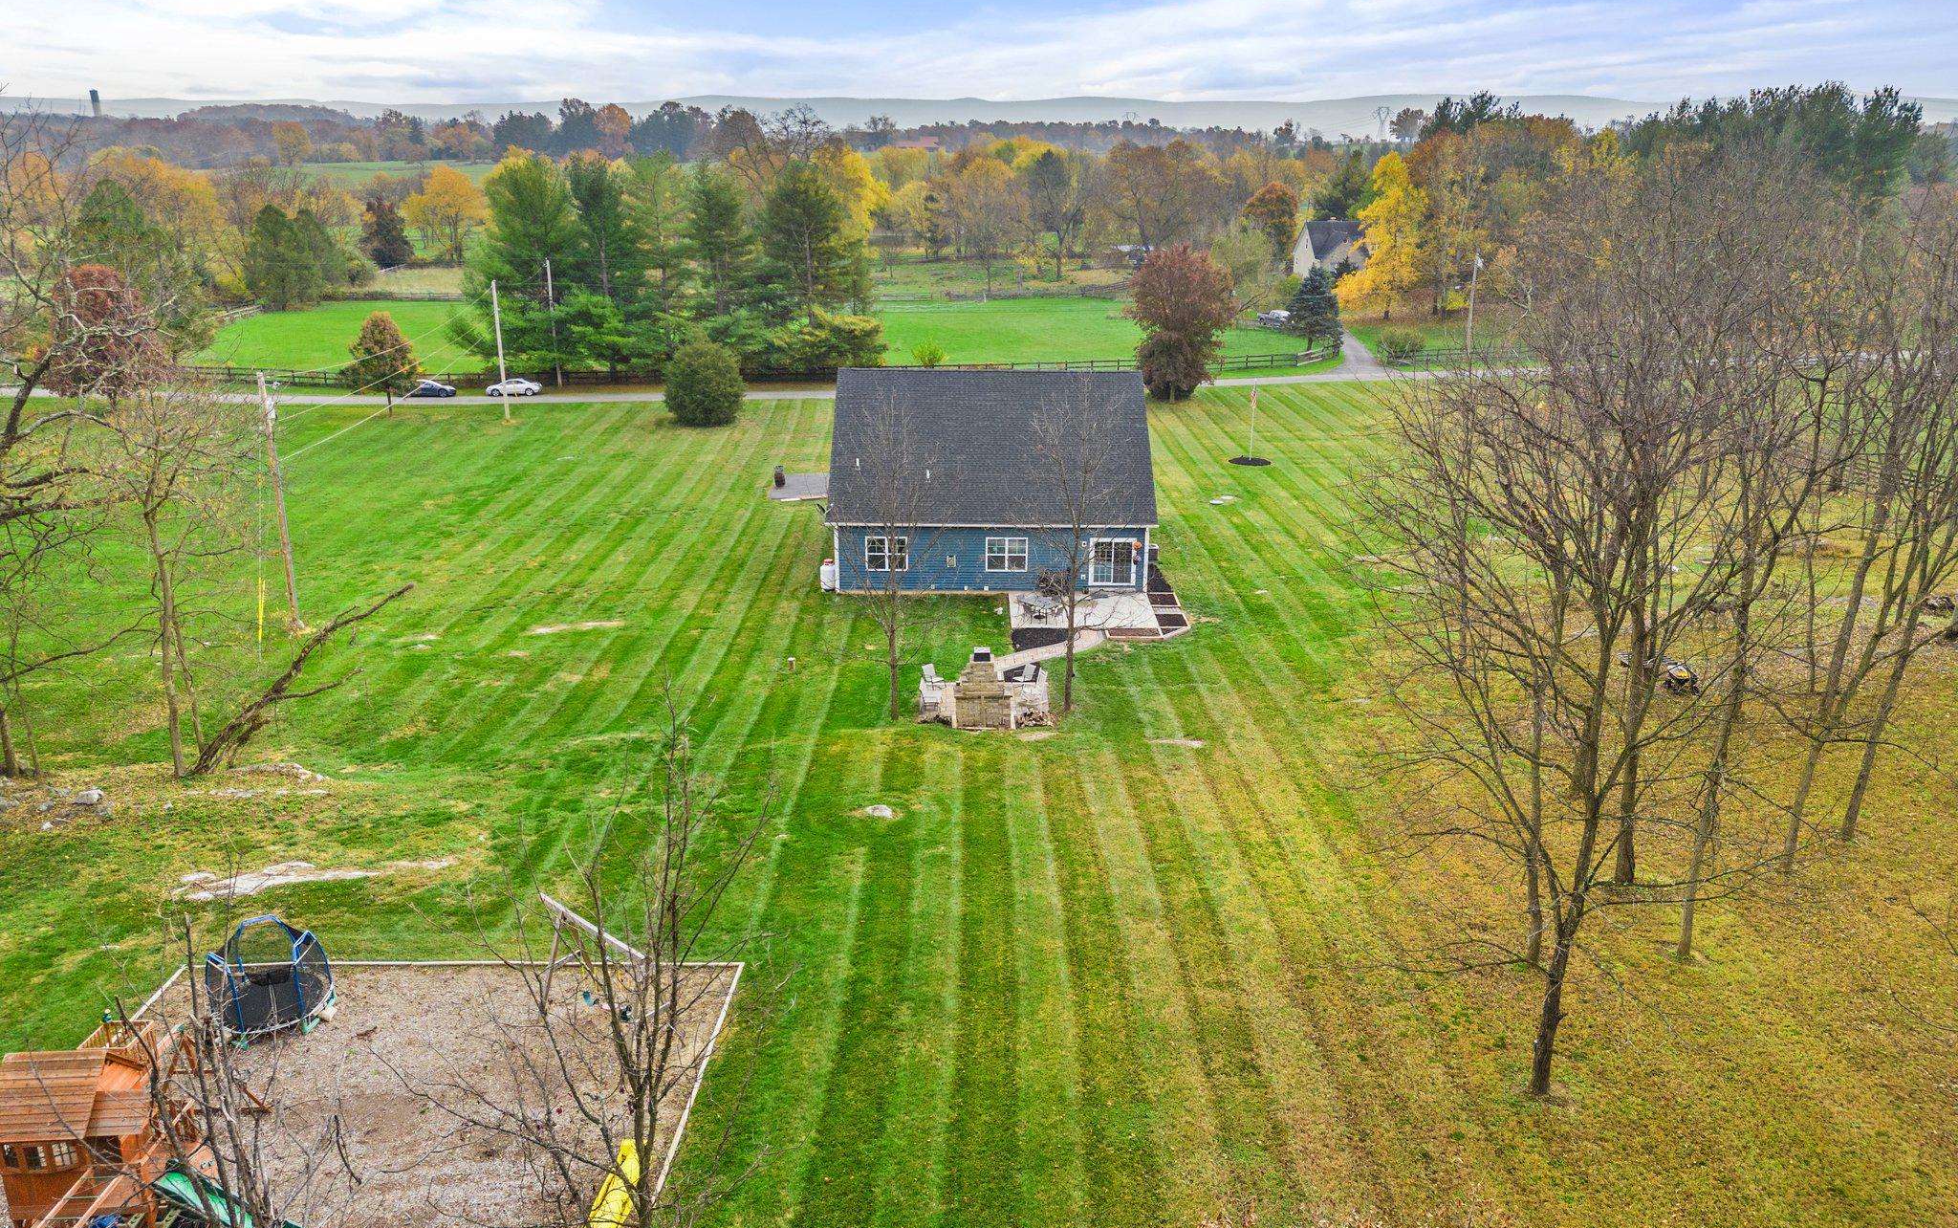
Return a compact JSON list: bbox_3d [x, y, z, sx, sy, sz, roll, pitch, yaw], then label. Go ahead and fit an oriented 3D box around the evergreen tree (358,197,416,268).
[{"bbox_3d":[-93.545,-60.380,214.525,8.944,10.965,8.944,0,20,0],"label":"evergreen tree"}]

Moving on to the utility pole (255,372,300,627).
[{"bbox_3d":[-28.411,-4.466,55.235,0.800,10.667,0.600,0,20,0],"label":"utility pole"}]

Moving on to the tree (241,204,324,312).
[{"bbox_3d":[-83.961,-43.008,164.131,9.500,12.300,8.000,0,20,0],"label":"tree"}]

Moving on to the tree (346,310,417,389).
[{"bbox_3d":[-44.825,-18.773,101.874,5.400,7.900,5.400,0,20,0],"label":"tree"}]

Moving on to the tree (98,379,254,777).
[{"bbox_3d":[-23.074,-0.779,39.005,4.700,11.700,4.700,0,20,0],"label":"tree"}]

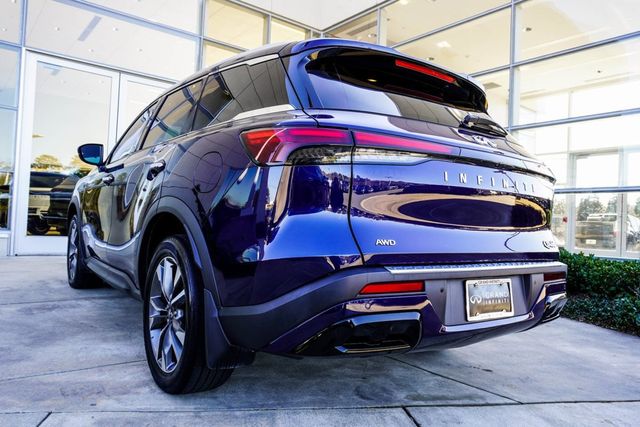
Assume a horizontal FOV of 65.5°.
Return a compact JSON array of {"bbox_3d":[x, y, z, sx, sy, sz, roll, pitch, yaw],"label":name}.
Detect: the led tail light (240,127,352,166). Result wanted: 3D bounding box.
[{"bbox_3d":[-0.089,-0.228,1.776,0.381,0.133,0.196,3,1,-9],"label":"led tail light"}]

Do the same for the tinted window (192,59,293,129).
[{"bbox_3d":[-0.376,-0.560,2.274,0.100,0.335,0.870,18,-9,-40],"label":"tinted window"}]

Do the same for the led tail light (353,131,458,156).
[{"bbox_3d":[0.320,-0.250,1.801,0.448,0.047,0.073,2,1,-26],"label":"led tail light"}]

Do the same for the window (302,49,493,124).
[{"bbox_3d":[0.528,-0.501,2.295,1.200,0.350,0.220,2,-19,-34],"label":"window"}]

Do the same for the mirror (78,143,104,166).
[{"bbox_3d":[-1.776,-0.454,3.875,0.210,0.175,0.140,2,1,-26],"label":"mirror"}]

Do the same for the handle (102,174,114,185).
[{"bbox_3d":[-1.444,-0.233,3.422,0.055,0.055,0.230,2,1,-34],"label":"handle"}]

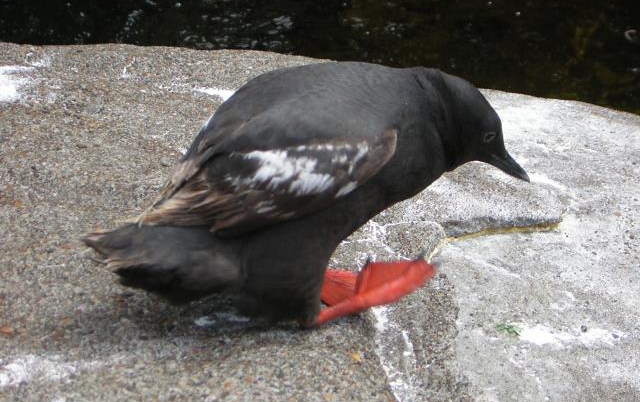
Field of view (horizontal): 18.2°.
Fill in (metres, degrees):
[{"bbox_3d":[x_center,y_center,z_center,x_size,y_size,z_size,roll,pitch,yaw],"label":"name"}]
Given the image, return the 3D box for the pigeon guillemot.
[{"bbox_3d":[-0.009,-0.006,1.310,0.300,0.172,0.125,-9,31,-15],"label":"pigeon guillemot"}]

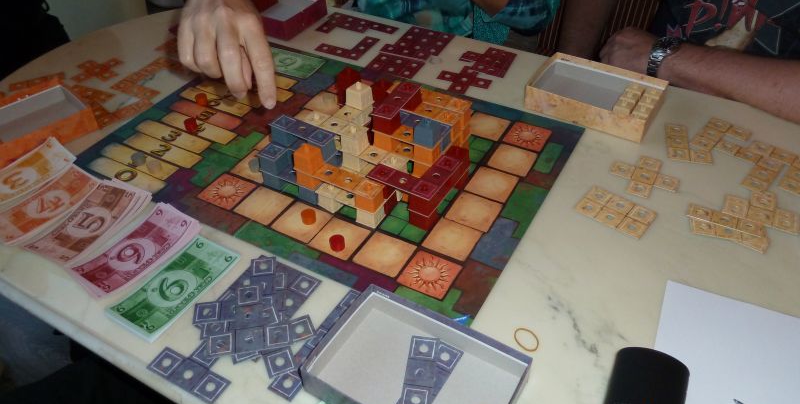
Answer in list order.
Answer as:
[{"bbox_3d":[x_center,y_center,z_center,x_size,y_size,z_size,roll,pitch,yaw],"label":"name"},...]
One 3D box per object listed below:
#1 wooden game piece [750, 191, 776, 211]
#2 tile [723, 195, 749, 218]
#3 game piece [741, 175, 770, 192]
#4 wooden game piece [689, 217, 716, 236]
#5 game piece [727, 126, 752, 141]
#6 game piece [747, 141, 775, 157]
[{"bbox_3d":[0.386,0.000,0.663,0.024,0.002,0.024,15,44,18],"label":"wooden game piece"},{"bbox_3d":[0.353,0.006,0.655,0.024,0.002,0.024,17,45,20],"label":"tile"},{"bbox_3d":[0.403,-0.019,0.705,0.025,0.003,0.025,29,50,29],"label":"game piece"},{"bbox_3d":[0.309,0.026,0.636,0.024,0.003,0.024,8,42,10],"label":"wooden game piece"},{"bbox_3d":[0.410,-0.083,0.756,0.024,0.003,0.024,30,50,31],"label":"game piece"},{"bbox_3d":[0.424,-0.061,0.733,0.024,0.002,0.024,25,48,27],"label":"game piece"}]

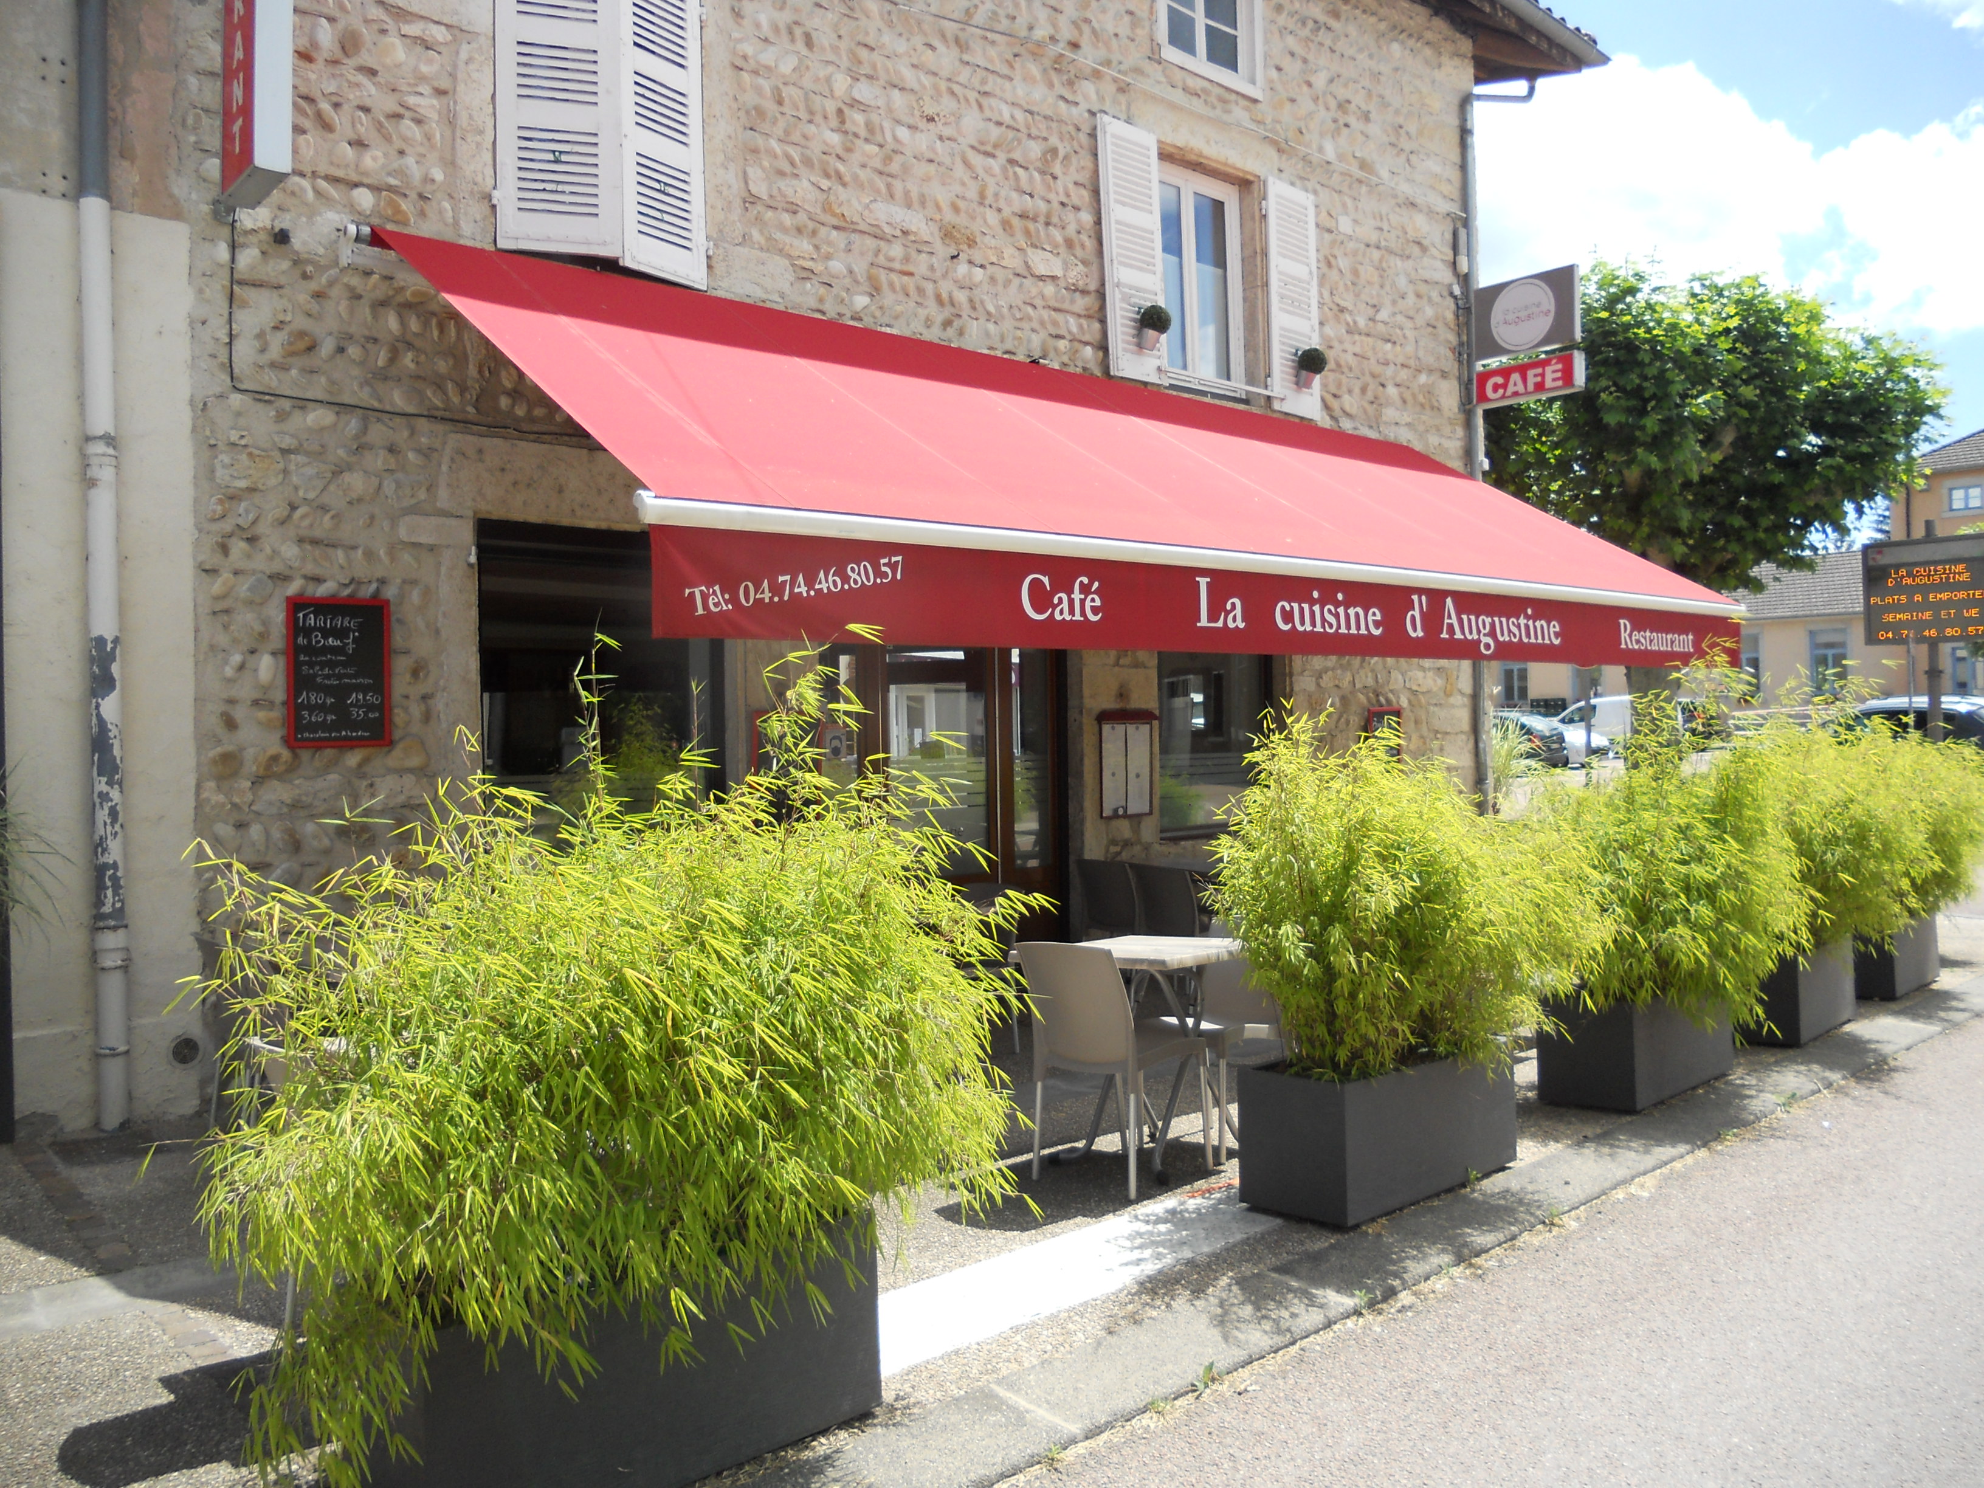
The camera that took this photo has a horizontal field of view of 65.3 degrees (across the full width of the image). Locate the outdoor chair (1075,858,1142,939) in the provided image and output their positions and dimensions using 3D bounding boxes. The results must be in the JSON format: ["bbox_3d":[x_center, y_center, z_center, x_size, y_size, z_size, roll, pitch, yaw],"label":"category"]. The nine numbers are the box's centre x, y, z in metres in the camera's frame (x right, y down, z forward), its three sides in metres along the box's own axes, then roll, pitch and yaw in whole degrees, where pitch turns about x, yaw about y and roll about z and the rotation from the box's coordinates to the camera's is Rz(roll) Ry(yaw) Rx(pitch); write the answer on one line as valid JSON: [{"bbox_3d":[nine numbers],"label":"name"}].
[{"bbox_3d":[0.834,1.054,8.498,0.560,0.840,0.490,-1,0,-33],"label":"outdoor chair"}]

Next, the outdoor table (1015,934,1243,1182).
[{"bbox_3d":[0.536,1.124,5.631,0.630,0.740,0.630,-1,0,36],"label":"outdoor table"}]

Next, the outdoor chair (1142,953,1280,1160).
[{"bbox_3d":[0.841,1.072,5.783,0.460,0.830,0.520,-1,0,43],"label":"outdoor chair"}]

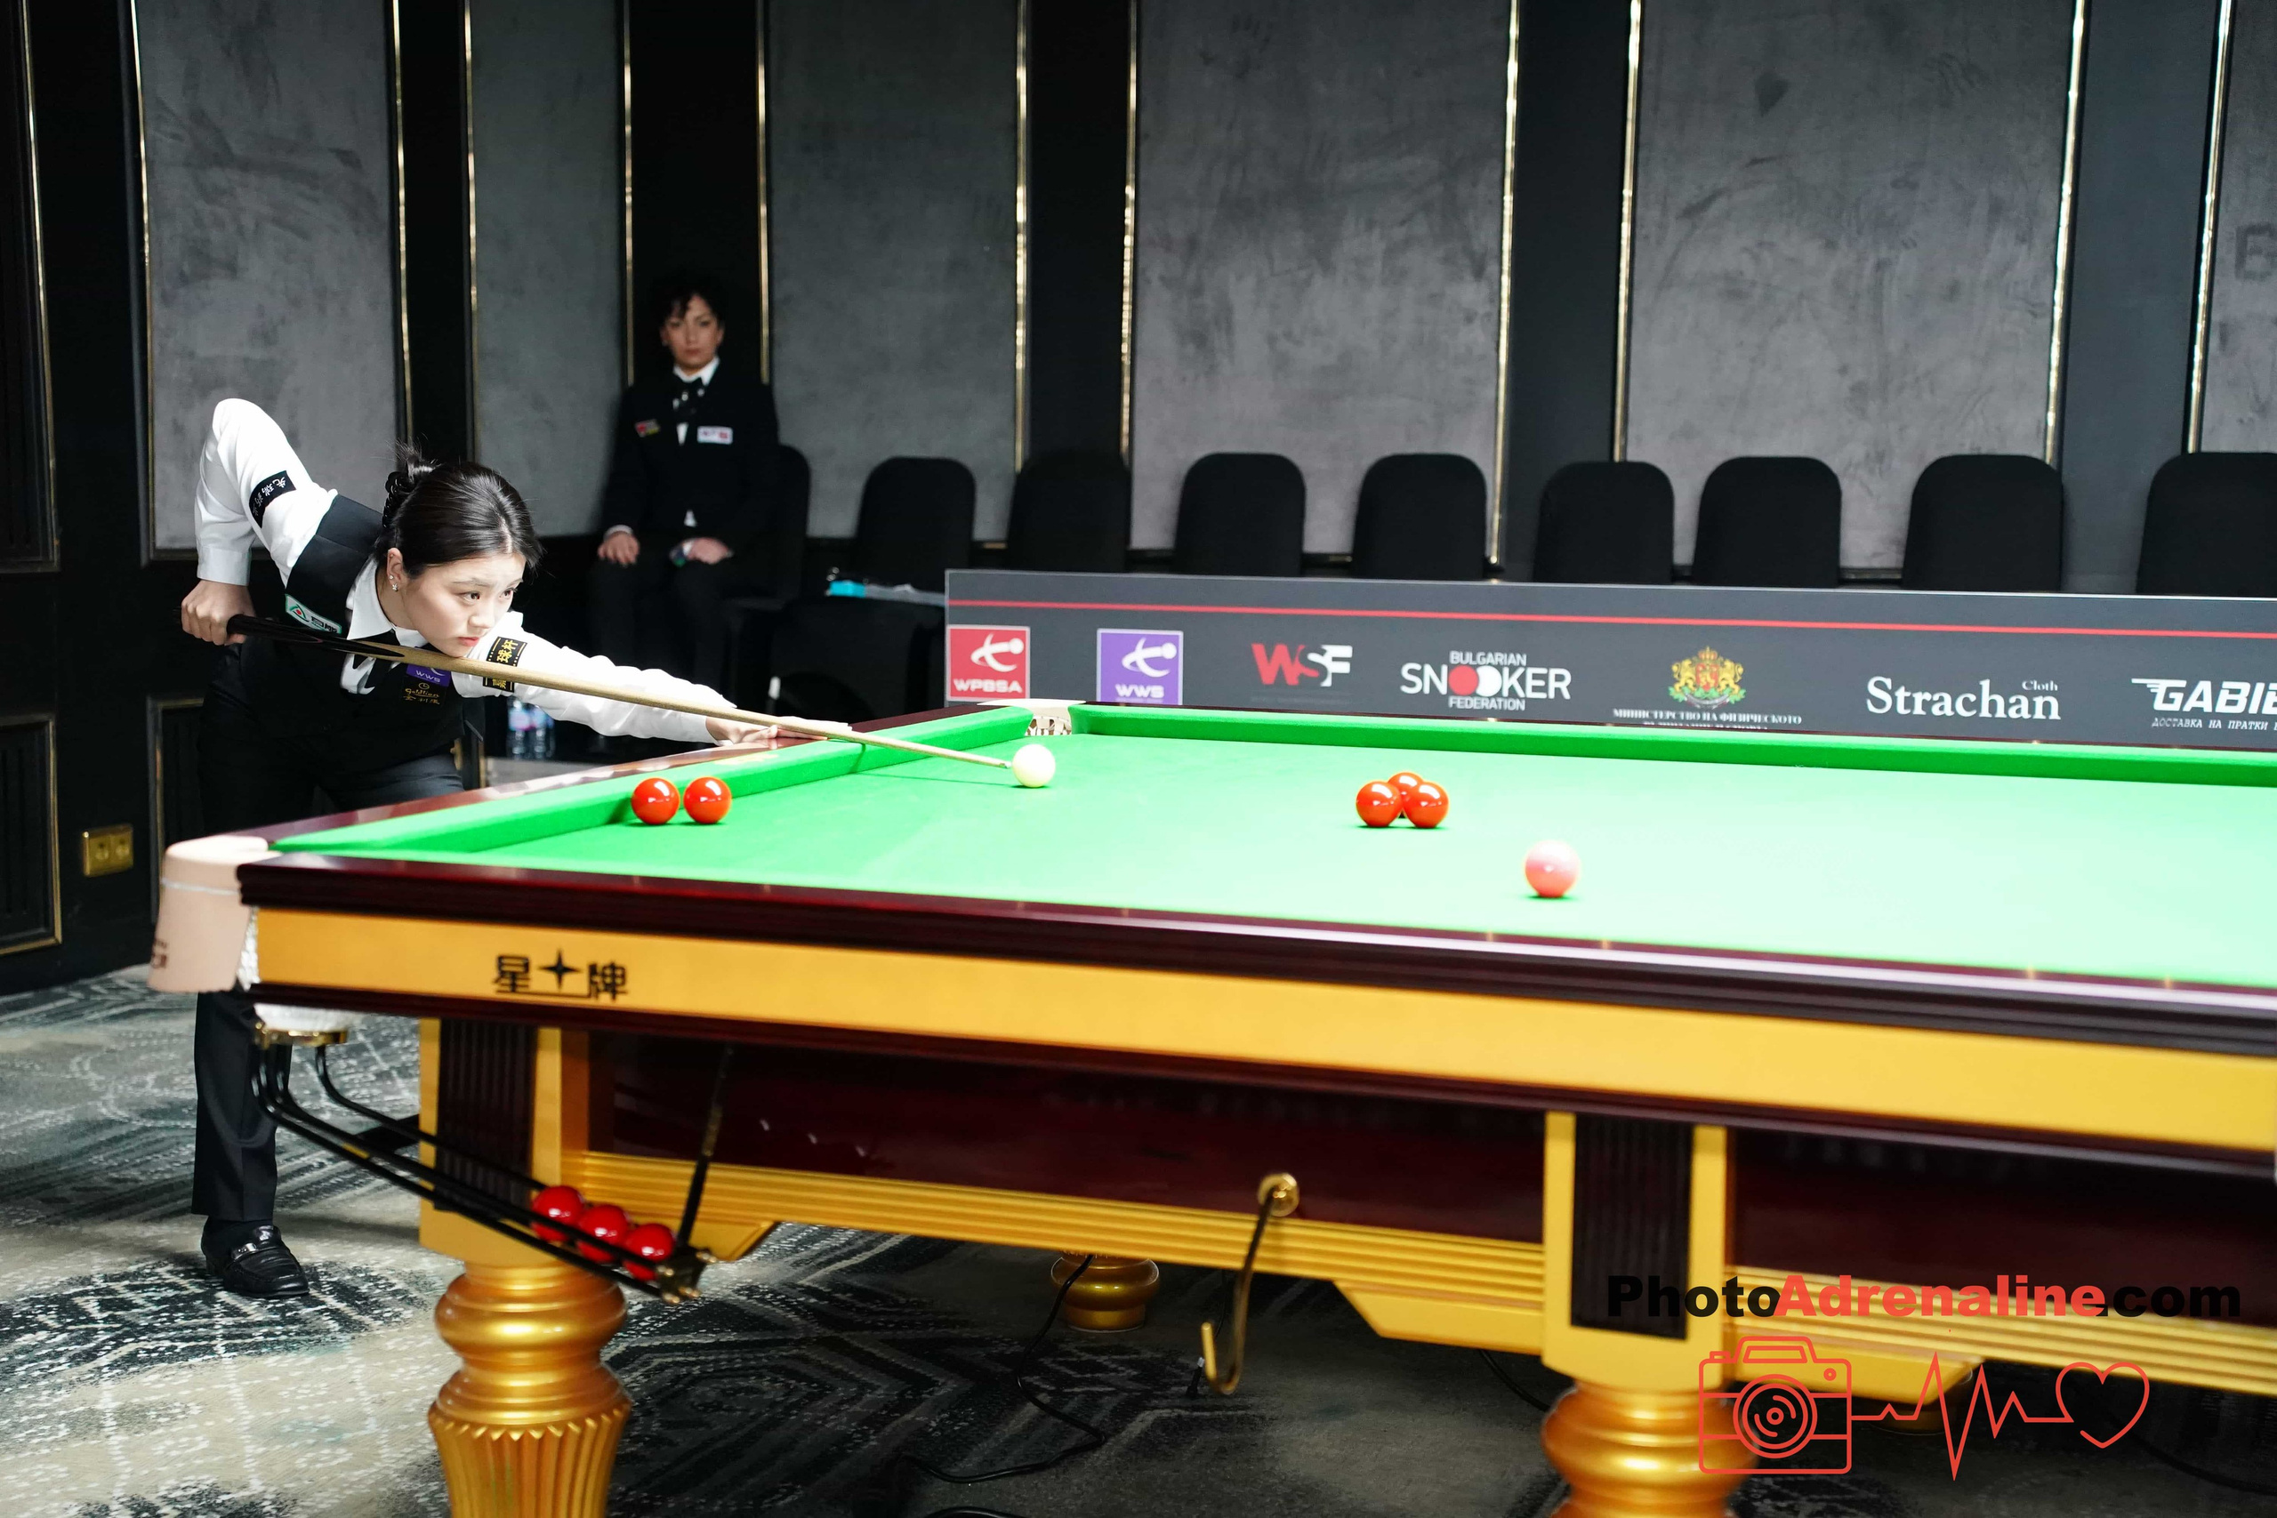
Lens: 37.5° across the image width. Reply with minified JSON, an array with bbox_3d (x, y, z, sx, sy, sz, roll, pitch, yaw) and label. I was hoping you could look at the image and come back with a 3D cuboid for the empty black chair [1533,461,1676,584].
[{"bbox_3d":[1.052,-0.249,7.940,0.430,0.900,0.520,3,6,20],"label":"empty black chair"}]

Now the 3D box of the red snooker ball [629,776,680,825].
[{"bbox_3d":[-0.533,0.047,3.700,0.052,0.052,0.052,1,6,0],"label":"red snooker ball"}]

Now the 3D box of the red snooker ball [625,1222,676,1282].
[{"bbox_3d":[-0.440,0.446,3.030,0.052,0.052,0.052,1,6,0],"label":"red snooker ball"}]

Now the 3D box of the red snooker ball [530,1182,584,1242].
[{"bbox_3d":[-0.531,0.417,3.070,0.052,0.052,0.052,1,6,0],"label":"red snooker ball"}]

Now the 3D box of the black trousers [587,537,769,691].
[{"bbox_3d":[-1.154,-0.277,8.350,0.450,0.580,0.600,2,6,9],"label":"black trousers"}]

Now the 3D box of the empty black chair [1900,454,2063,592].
[{"bbox_3d":[1.850,-0.226,7.490,0.430,0.900,0.520,3,6,20],"label":"empty black chair"}]

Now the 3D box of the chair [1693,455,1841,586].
[{"bbox_3d":[1.406,-0.242,7.740,0.430,0.900,0.520,3,6,20],"label":"chair"}]

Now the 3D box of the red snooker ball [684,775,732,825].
[{"bbox_3d":[-0.490,0.047,3.810,0.052,0.052,0.052,1,6,0],"label":"red snooker ball"}]

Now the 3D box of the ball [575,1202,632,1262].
[{"bbox_3d":[-0.485,0.432,3.050,0.052,0.052,0.052,1,6,0],"label":"ball"}]

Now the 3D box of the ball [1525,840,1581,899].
[{"bbox_3d":[0.396,0.105,3.200,0.052,0.052,0.052,1,6,0],"label":"ball"}]

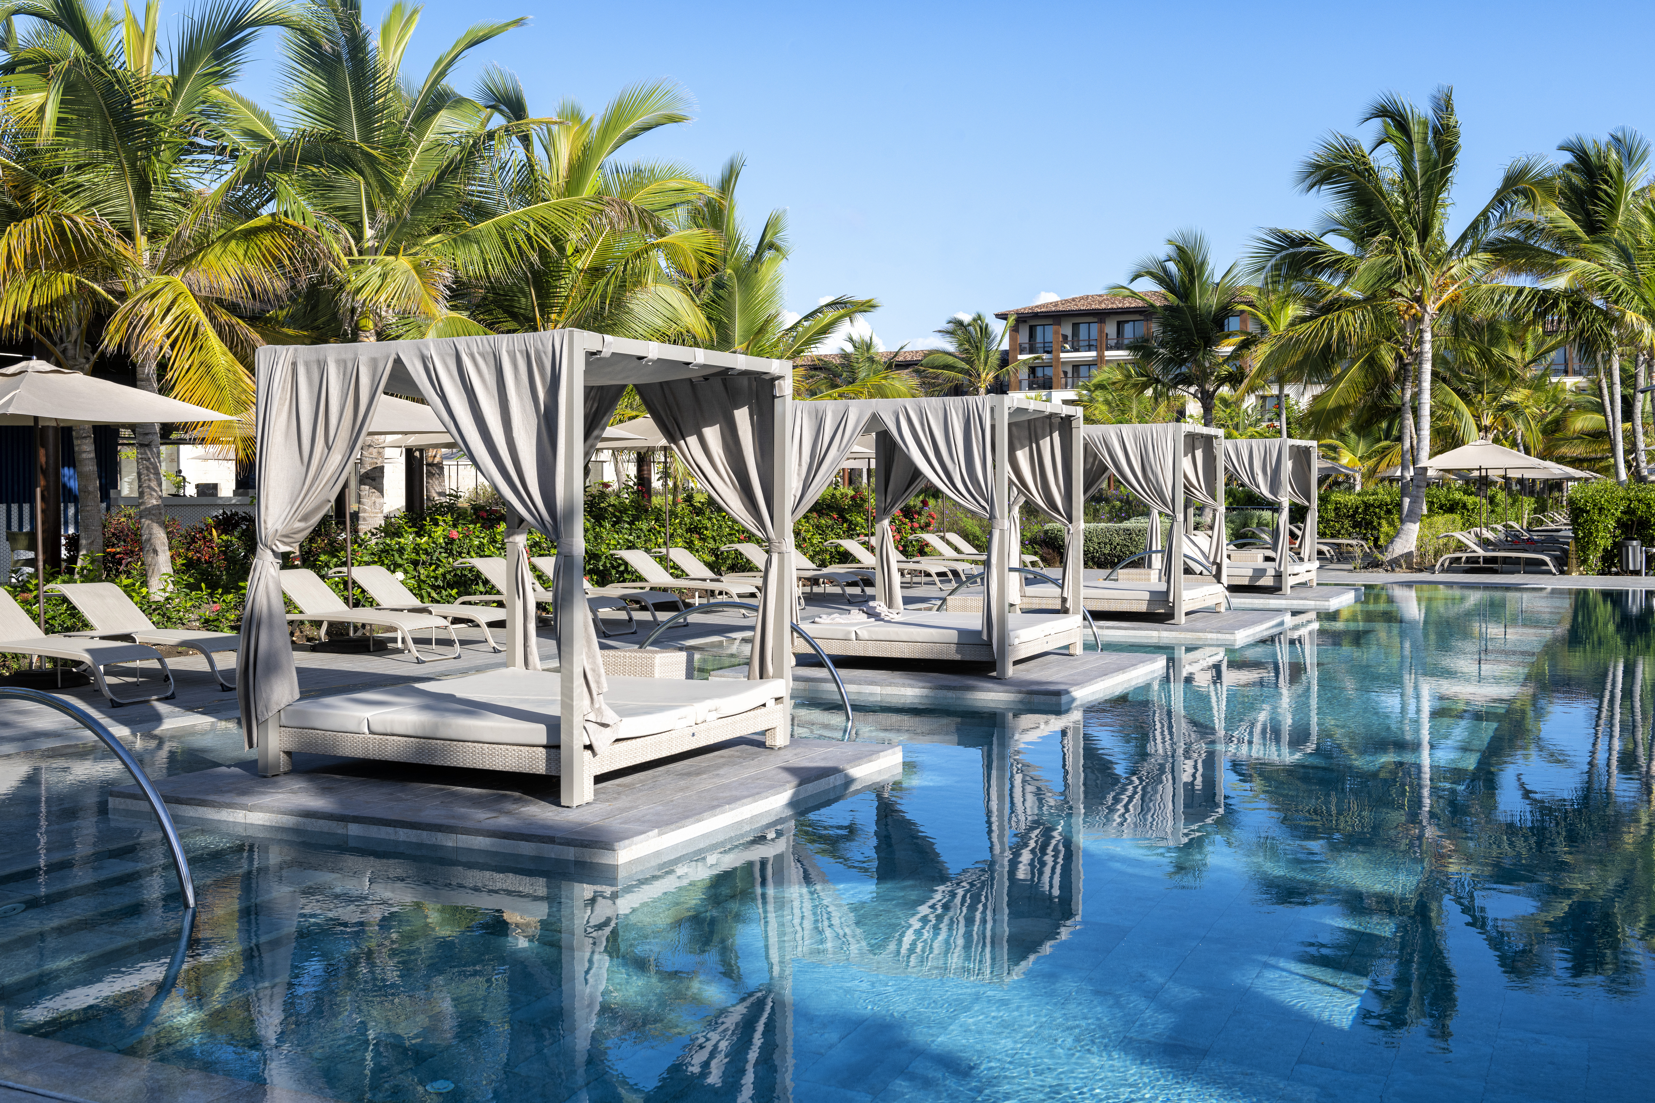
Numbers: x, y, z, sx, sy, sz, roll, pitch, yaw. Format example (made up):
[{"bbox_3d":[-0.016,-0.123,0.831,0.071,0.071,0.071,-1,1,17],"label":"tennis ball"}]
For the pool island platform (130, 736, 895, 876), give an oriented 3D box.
[{"bbox_3d":[-1.533,1.199,8.436,2.945,0.157,2.847,1,2,26],"label":"pool island platform"}]

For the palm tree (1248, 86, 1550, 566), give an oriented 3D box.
[{"bbox_3d":[11.561,-4.563,32.400,5.963,9.576,5.963,0,2,0],"label":"palm tree"}]

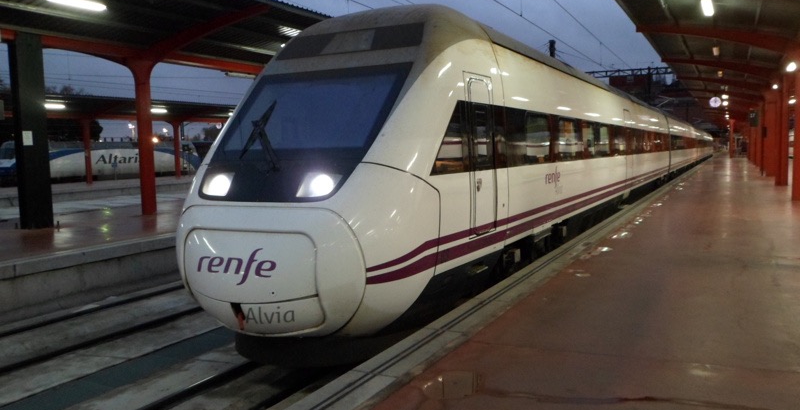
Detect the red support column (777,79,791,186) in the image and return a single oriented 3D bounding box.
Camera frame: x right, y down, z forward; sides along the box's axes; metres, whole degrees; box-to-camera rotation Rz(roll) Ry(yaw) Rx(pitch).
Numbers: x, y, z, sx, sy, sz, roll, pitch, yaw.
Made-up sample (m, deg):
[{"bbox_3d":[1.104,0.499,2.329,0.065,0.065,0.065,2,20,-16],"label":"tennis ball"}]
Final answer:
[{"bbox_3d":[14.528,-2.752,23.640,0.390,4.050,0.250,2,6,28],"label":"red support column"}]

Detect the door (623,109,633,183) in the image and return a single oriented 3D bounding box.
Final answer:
[{"bbox_3d":[6.731,-1.717,18.397,0.130,2.100,1.150,2,6,28],"label":"door"}]

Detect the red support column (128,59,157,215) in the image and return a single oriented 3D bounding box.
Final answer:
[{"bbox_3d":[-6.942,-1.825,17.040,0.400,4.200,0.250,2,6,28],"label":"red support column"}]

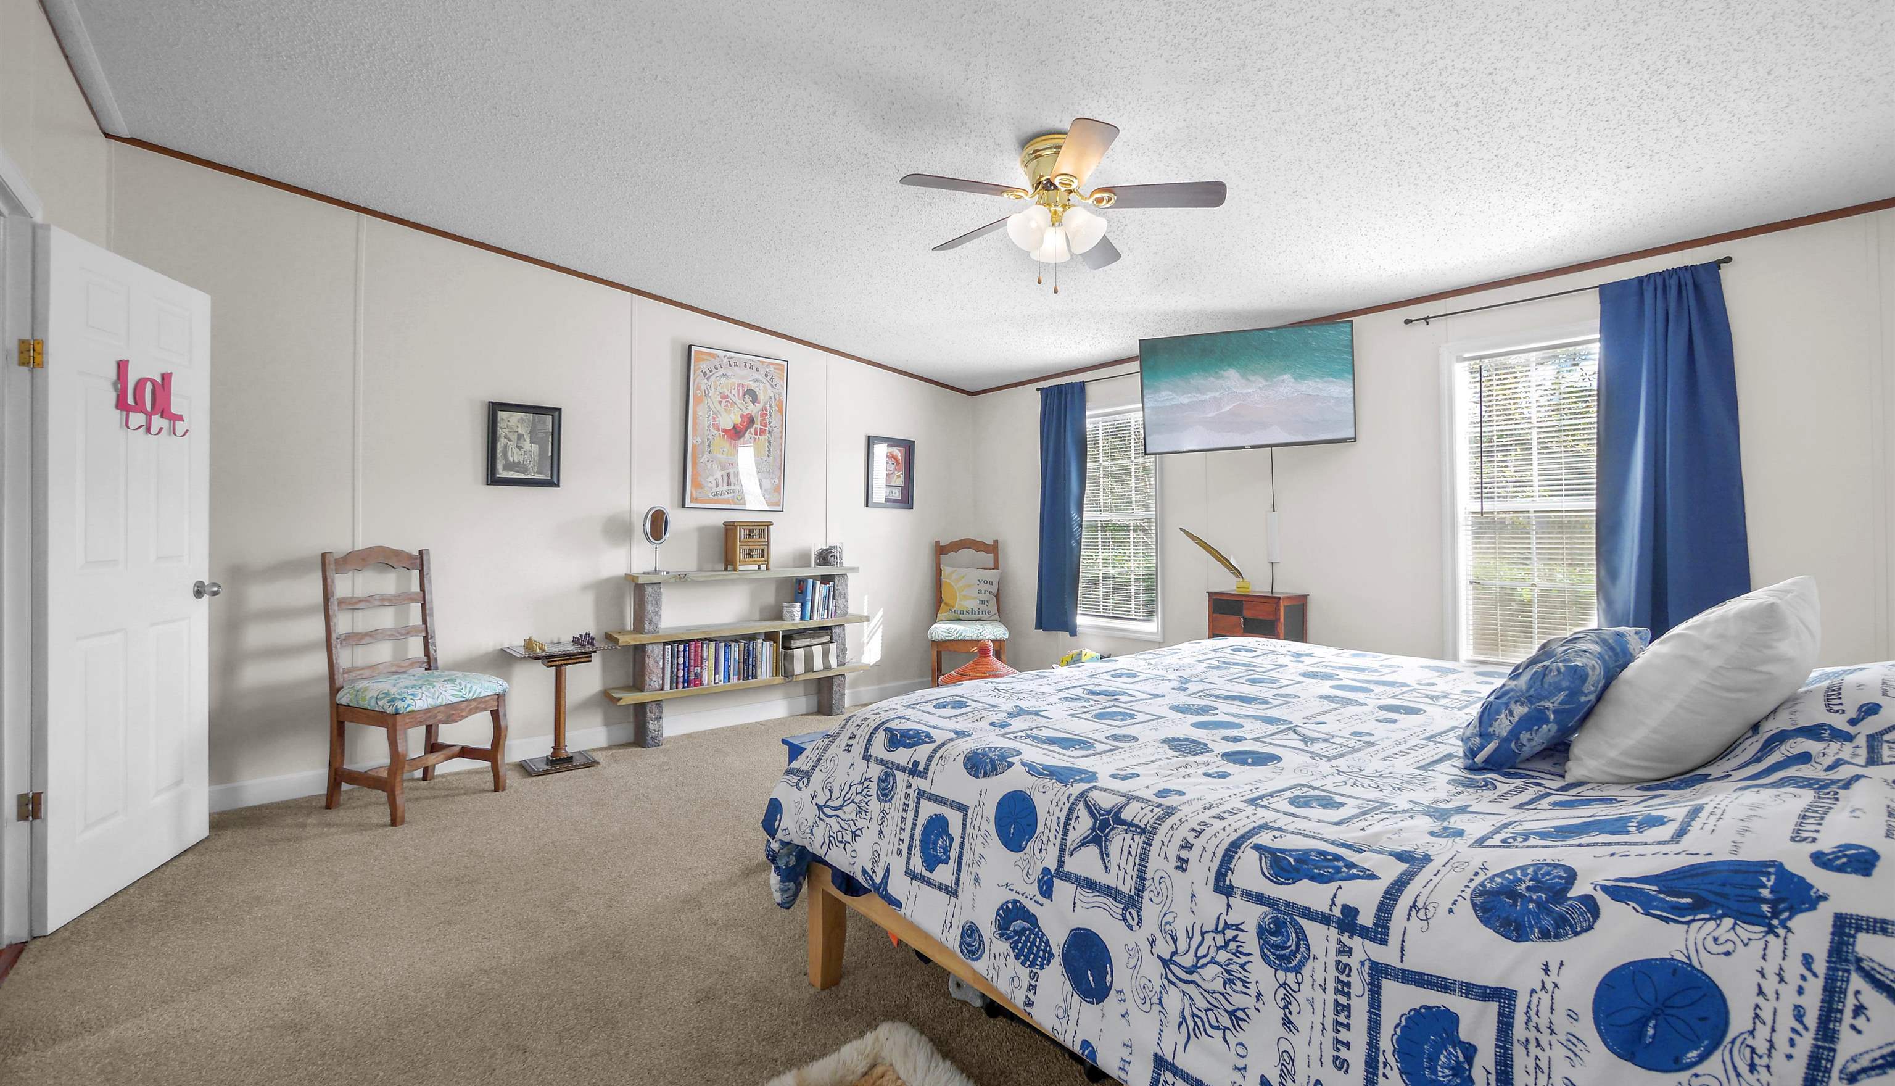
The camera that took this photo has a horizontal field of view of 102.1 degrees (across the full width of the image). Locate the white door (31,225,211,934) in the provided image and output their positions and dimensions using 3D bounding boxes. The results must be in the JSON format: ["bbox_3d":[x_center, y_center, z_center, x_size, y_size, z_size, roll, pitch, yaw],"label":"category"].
[{"bbox_3d":[-2.657,0.085,2.505,0.037,2.010,0.750,0,0,-19],"label":"white door"}]

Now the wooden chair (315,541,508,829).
[{"bbox_3d":[-2.264,0.556,3.266,0.490,1.080,0.480,0,0,23],"label":"wooden chair"}]

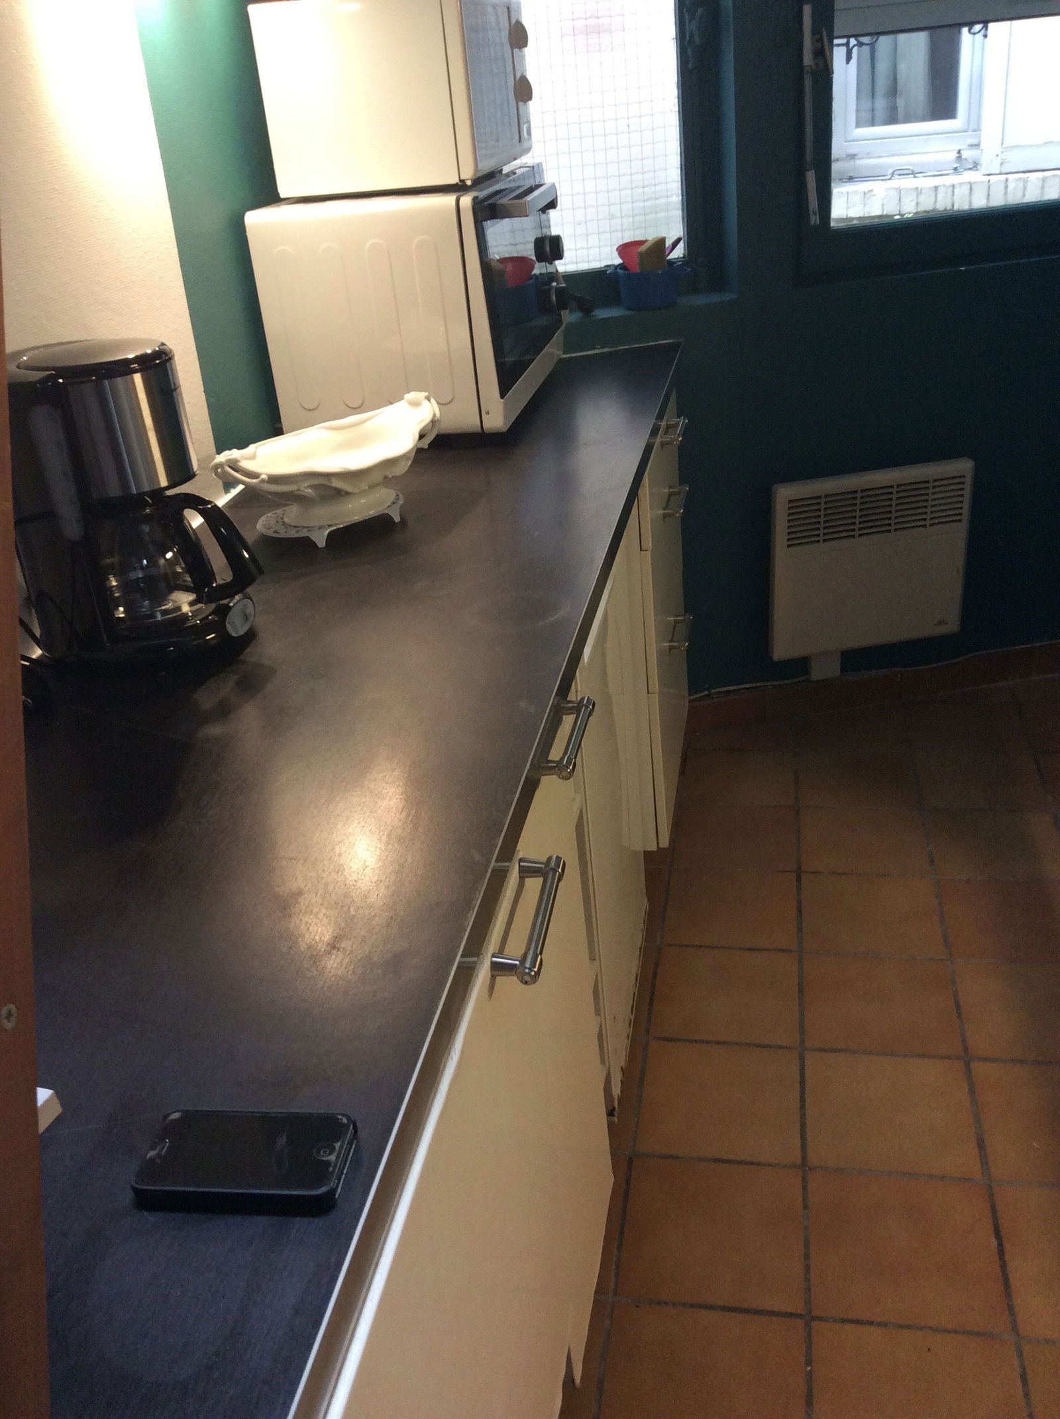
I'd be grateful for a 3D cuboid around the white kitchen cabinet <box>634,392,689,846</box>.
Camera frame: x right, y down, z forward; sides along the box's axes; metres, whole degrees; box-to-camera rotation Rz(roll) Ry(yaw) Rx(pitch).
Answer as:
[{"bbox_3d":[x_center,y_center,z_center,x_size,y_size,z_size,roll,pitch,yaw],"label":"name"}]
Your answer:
[{"bbox_3d":[0.016,-0.214,2.694,0.561,0.824,0.622,1,27,11],"label":"white kitchen cabinet"}]

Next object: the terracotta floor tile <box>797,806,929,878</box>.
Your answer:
[{"bbox_3d":[0.679,0.271,2.671,0.248,0.012,0.248,1,27,11],"label":"terracotta floor tile"}]

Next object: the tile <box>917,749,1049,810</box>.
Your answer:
[{"bbox_3d":[0.973,0.159,2.848,0.248,0.012,0.248,1,27,11],"label":"tile"}]

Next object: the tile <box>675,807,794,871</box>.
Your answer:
[{"bbox_3d":[0.420,0.264,2.667,0.244,0.012,0.244,1,27,11],"label":"tile"}]

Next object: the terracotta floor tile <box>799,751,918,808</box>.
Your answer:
[{"bbox_3d":[0.722,0.156,2.894,0.248,0.012,0.248,1,27,11],"label":"terracotta floor tile"}]

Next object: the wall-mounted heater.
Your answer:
[{"bbox_3d":[0.750,-0.314,2.933,0.444,0.462,0.065,-9,27,-8],"label":"wall-mounted heater"}]

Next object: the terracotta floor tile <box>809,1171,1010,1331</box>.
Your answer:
[{"bbox_3d":[0.496,0.720,1.746,0.244,0.012,0.244,1,27,11],"label":"terracotta floor tile"}]

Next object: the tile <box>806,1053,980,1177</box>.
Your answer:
[{"bbox_3d":[0.539,0.607,1.965,0.244,0.012,0.244,1,27,11],"label":"tile"}]

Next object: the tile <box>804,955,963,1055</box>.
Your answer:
[{"bbox_3d":[0.582,0.493,2.184,0.244,0.012,0.244,1,27,11],"label":"tile"}]

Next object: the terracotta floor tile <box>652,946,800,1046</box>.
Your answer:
[{"bbox_3d":[0.342,0.499,2.271,0.248,0.012,0.248,1,27,11],"label":"terracotta floor tile"}]

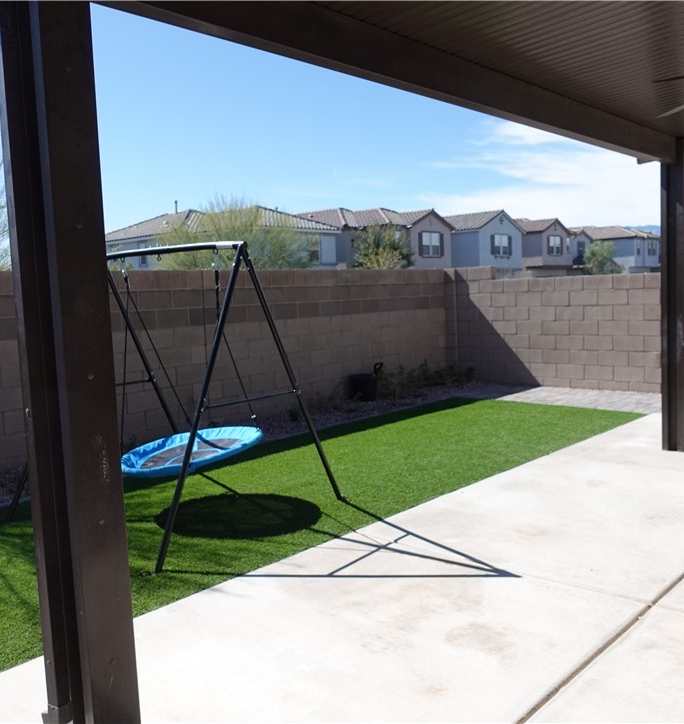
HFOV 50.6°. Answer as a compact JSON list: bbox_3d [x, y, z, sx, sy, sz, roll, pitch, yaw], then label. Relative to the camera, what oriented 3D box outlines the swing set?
[{"bbox_3d":[-1.179,0.130,4.981,1.800,1.800,1.660,2,7,38],"label":"swing set"}]

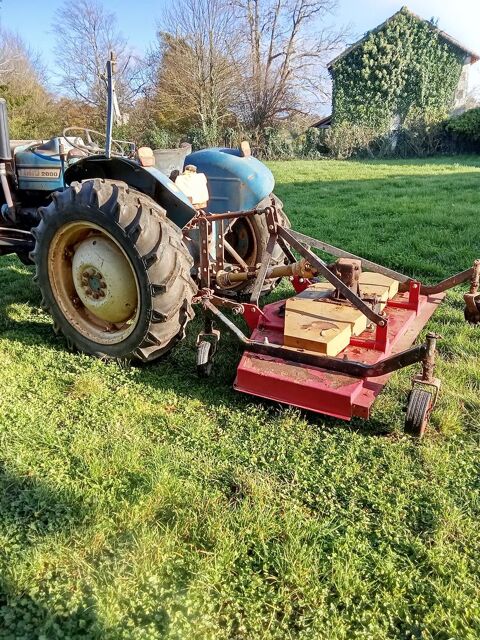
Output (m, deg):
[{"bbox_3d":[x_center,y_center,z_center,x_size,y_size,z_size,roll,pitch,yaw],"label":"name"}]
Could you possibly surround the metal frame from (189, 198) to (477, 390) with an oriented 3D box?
[{"bbox_3d":[0.686,-0.357,3.340,1.510,0.810,1.620,12,25,29],"label":"metal frame"}]

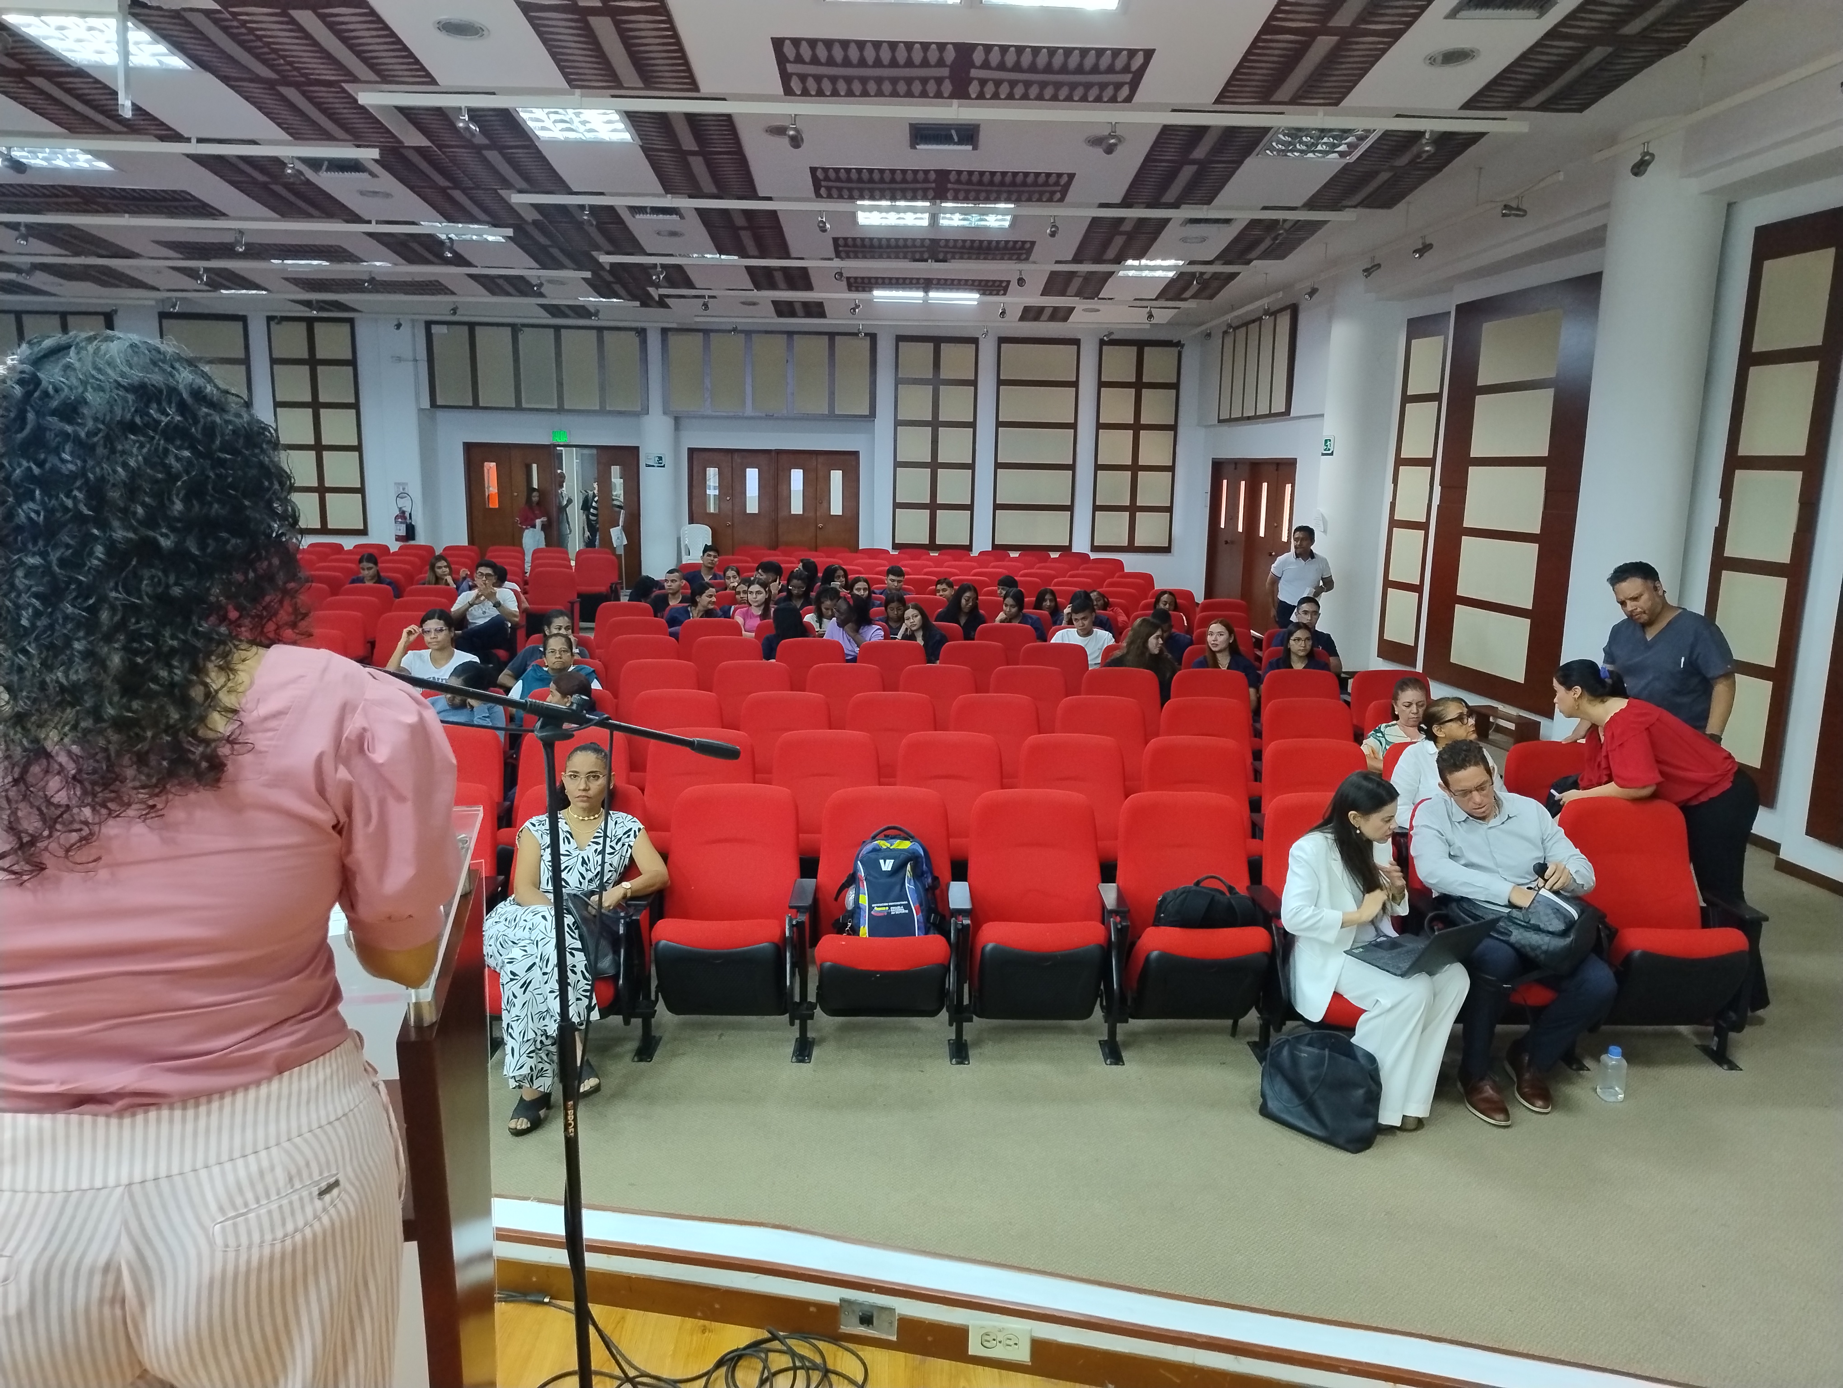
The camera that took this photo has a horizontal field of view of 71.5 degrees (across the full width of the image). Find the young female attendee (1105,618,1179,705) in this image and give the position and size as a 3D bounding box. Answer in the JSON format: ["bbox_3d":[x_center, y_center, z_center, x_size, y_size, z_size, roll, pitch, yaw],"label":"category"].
[{"bbox_3d":[1.468,0.102,8.341,0.500,1.180,0.720,-4,11,-25],"label":"young female attendee"}]

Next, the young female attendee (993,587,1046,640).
[{"bbox_3d":[0.835,-0.286,10.610,0.500,1.150,0.780,2,10,4],"label":"young female attendee"}]

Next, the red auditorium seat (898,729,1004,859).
[{"bbox_3d":[0.127,0.641,5.633,0.580,0.865,0.610,1,11,-1],"label":"red auditorium seat"}]

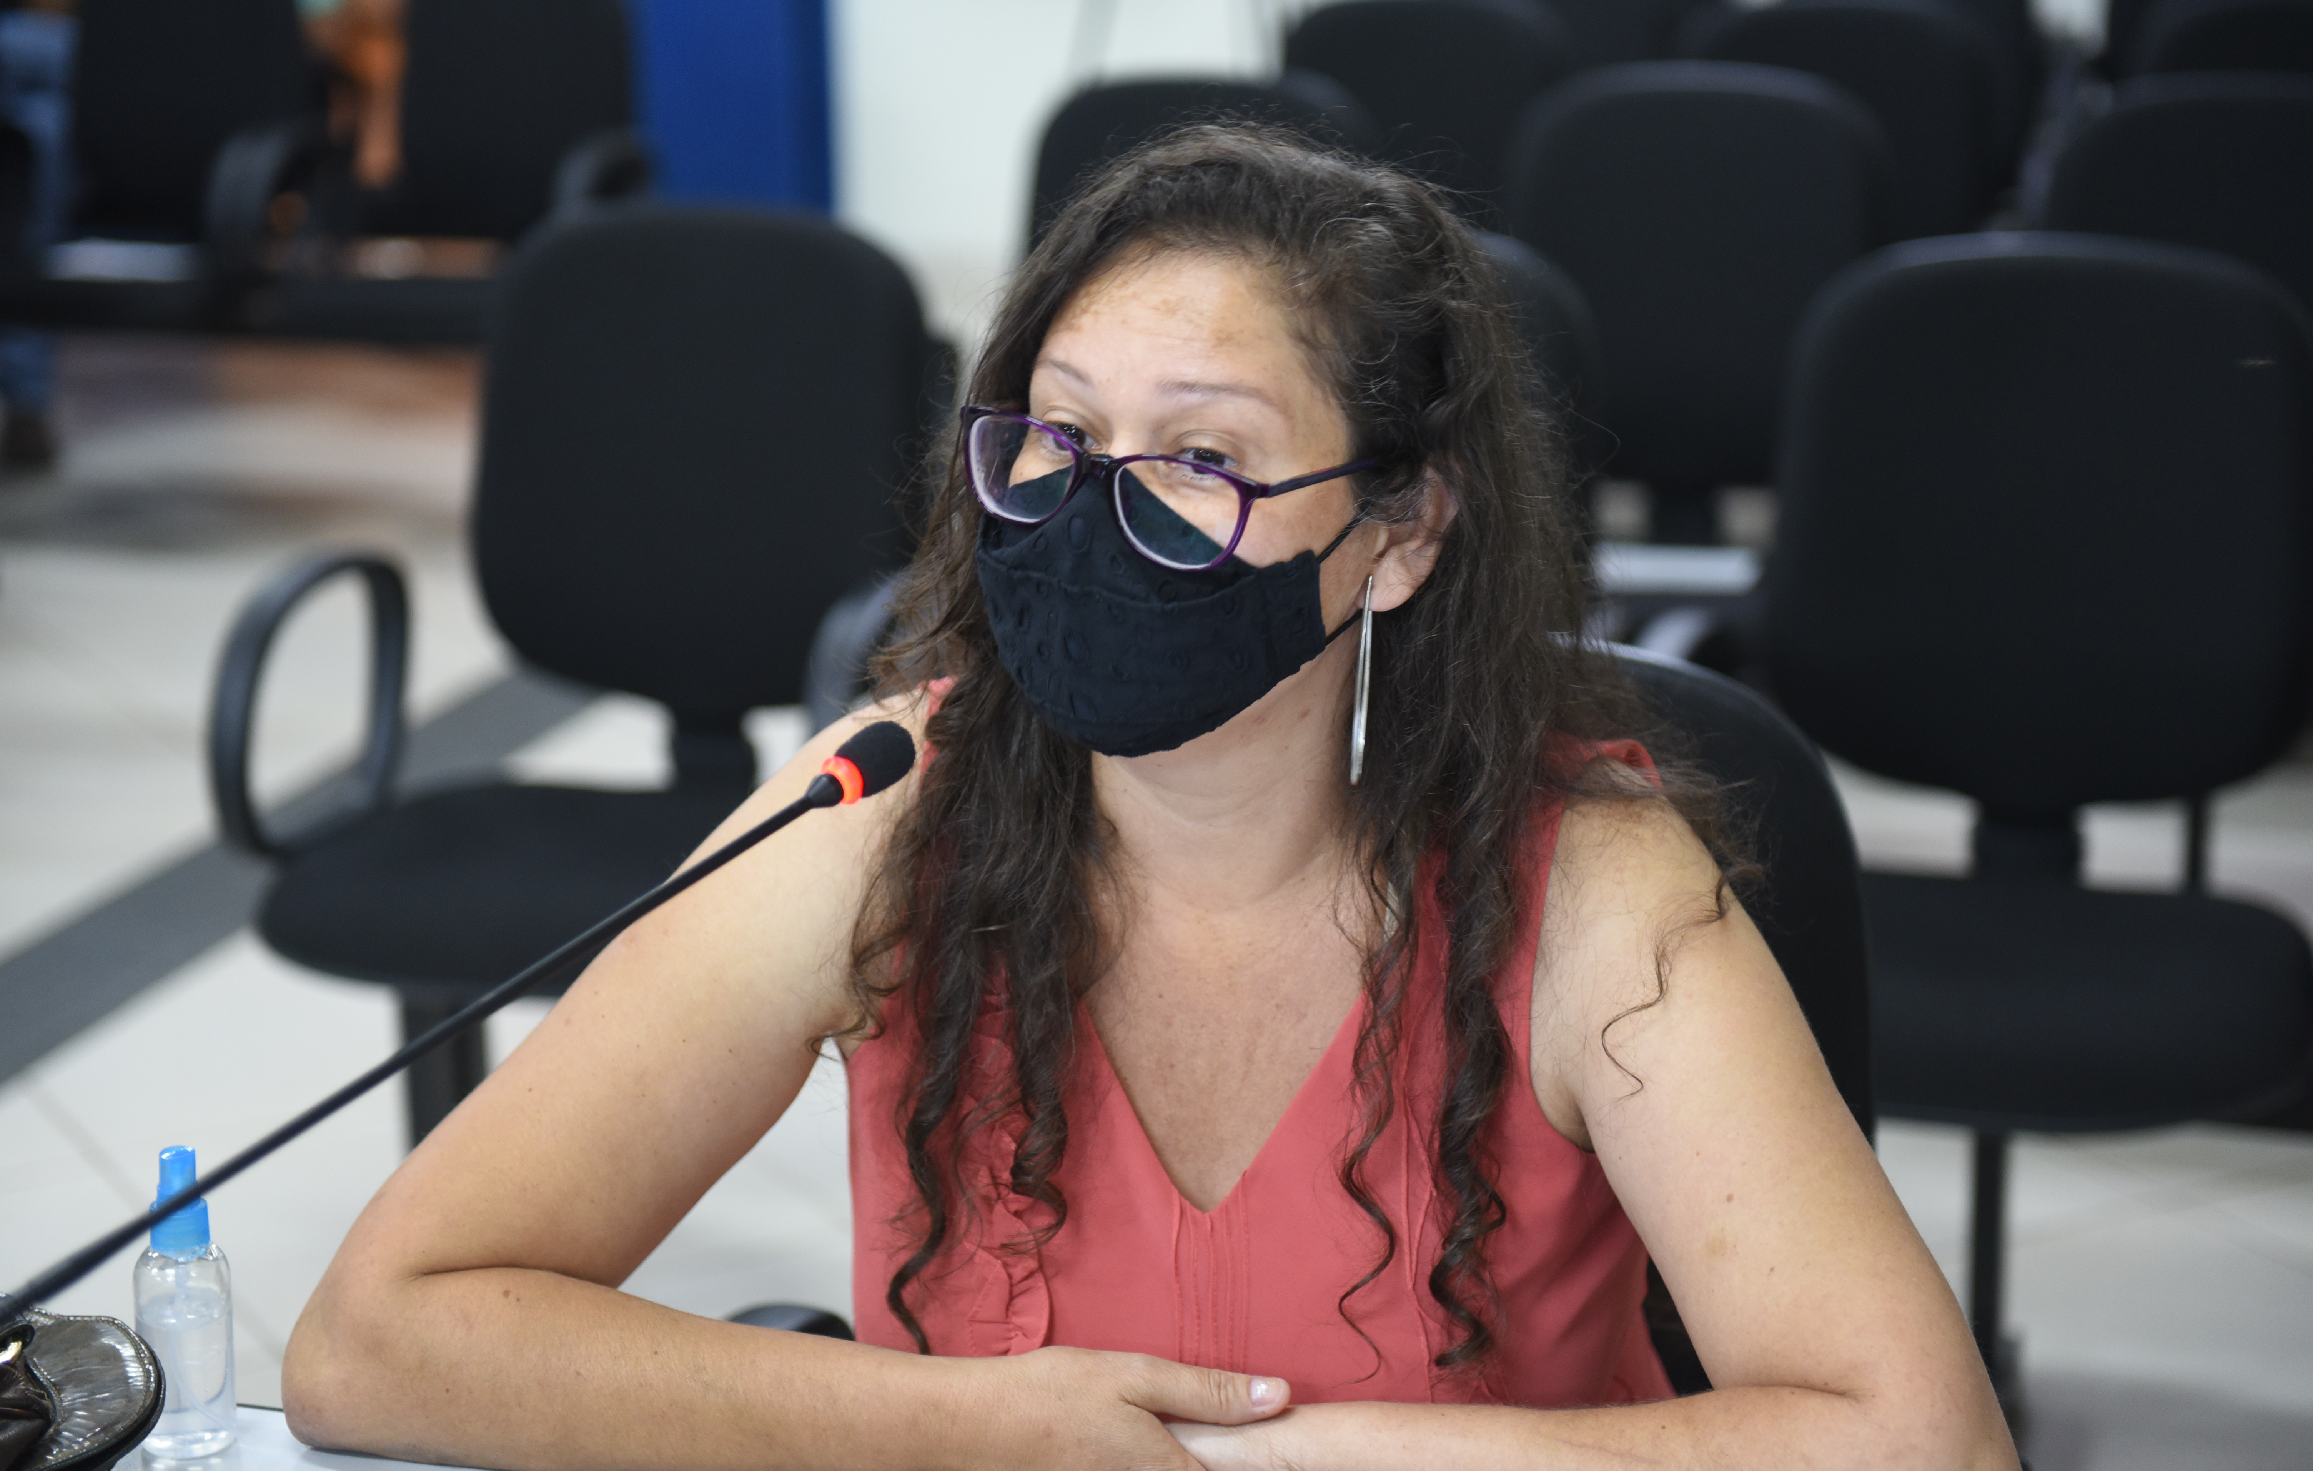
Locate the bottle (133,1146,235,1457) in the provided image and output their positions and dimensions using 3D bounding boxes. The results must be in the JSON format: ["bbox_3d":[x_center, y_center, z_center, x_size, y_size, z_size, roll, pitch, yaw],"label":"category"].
[{"bbox_3d":[-0.359,0.205,1.565,0.037,0.116,0.037,0,15,0],"label":"bottle"}]

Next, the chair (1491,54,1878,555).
[{"bbox_3d":[0.556,-0.244,4.724,0.600,0.930,0.620,4,15,15],"label":"chair"}]

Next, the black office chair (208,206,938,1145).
[{"bbox_3d":[-0.460,0.045,3.655,0.600,0.930,0.620,4,15,15],"label":"black office chair"}]

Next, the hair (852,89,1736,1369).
[{"bbox_3d":[0.045,0.004,1.750,0.330,0.470,0.270,7,16,26],"label":"hair"}]

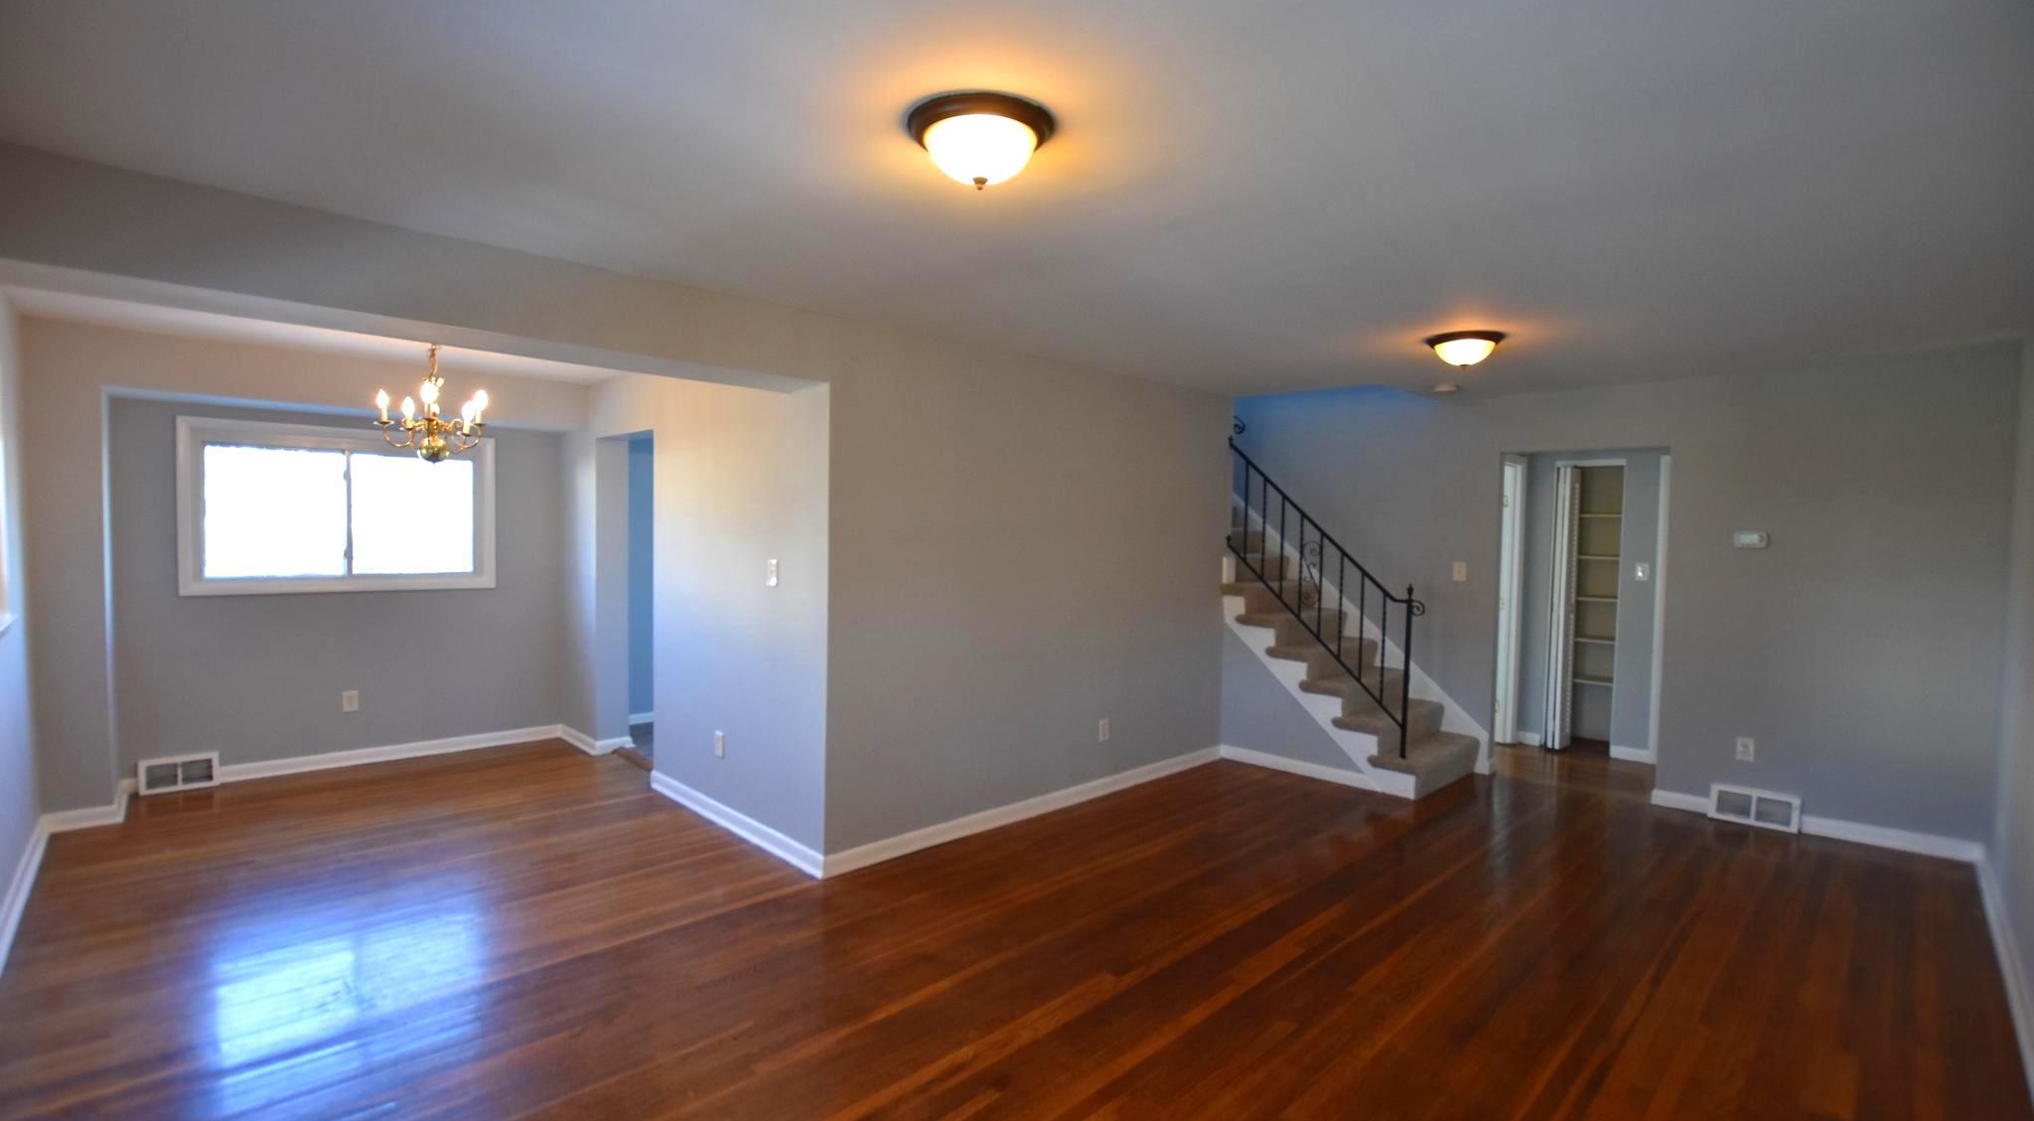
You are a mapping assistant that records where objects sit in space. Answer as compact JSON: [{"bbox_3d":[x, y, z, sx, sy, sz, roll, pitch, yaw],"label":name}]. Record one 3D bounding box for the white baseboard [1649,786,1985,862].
[{"bbox_3d":[4.145,1.386,4.465,1.256,0.090,0.018,3,3,41],"label":"white baseboard"}]

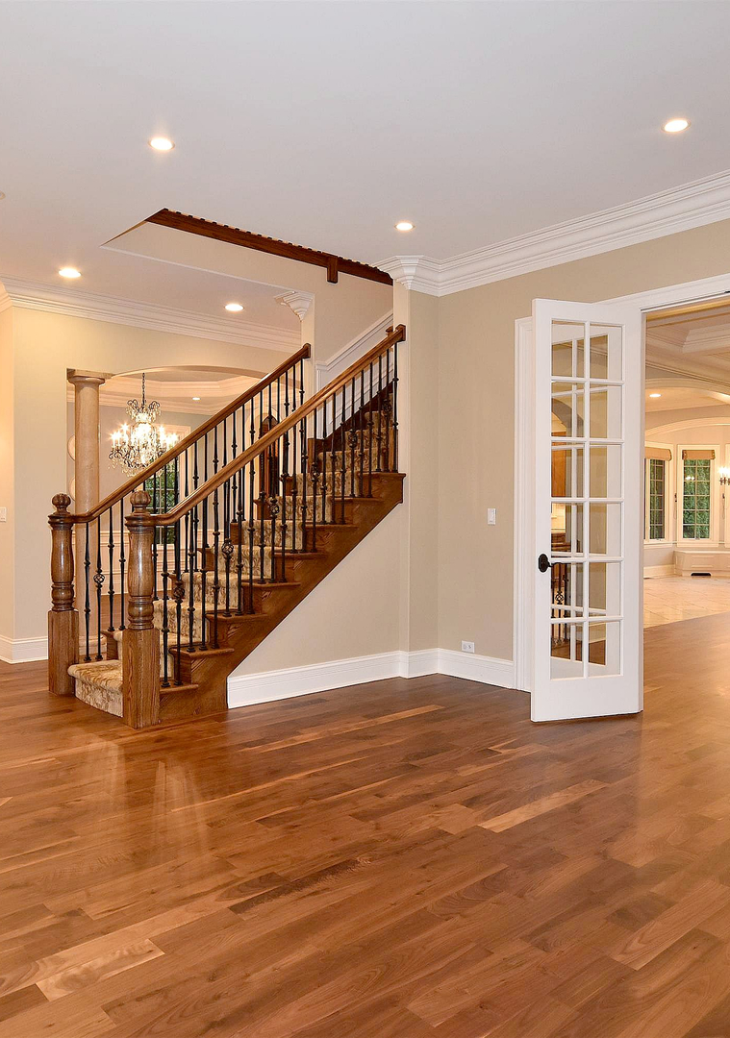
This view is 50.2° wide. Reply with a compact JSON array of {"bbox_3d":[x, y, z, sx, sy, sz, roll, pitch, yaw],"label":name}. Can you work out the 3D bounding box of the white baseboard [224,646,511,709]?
[{"bbox_3d":[0.108,1.069,5.027,1.745,0.185,0.830,0,1,-42],"label":"white baseboard"}]

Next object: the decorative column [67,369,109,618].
[{"bbox_3d":[-2.368,-0.047,6.643,0.300,2.360,0.300,0,1,-42],"label":"decorative column"}]

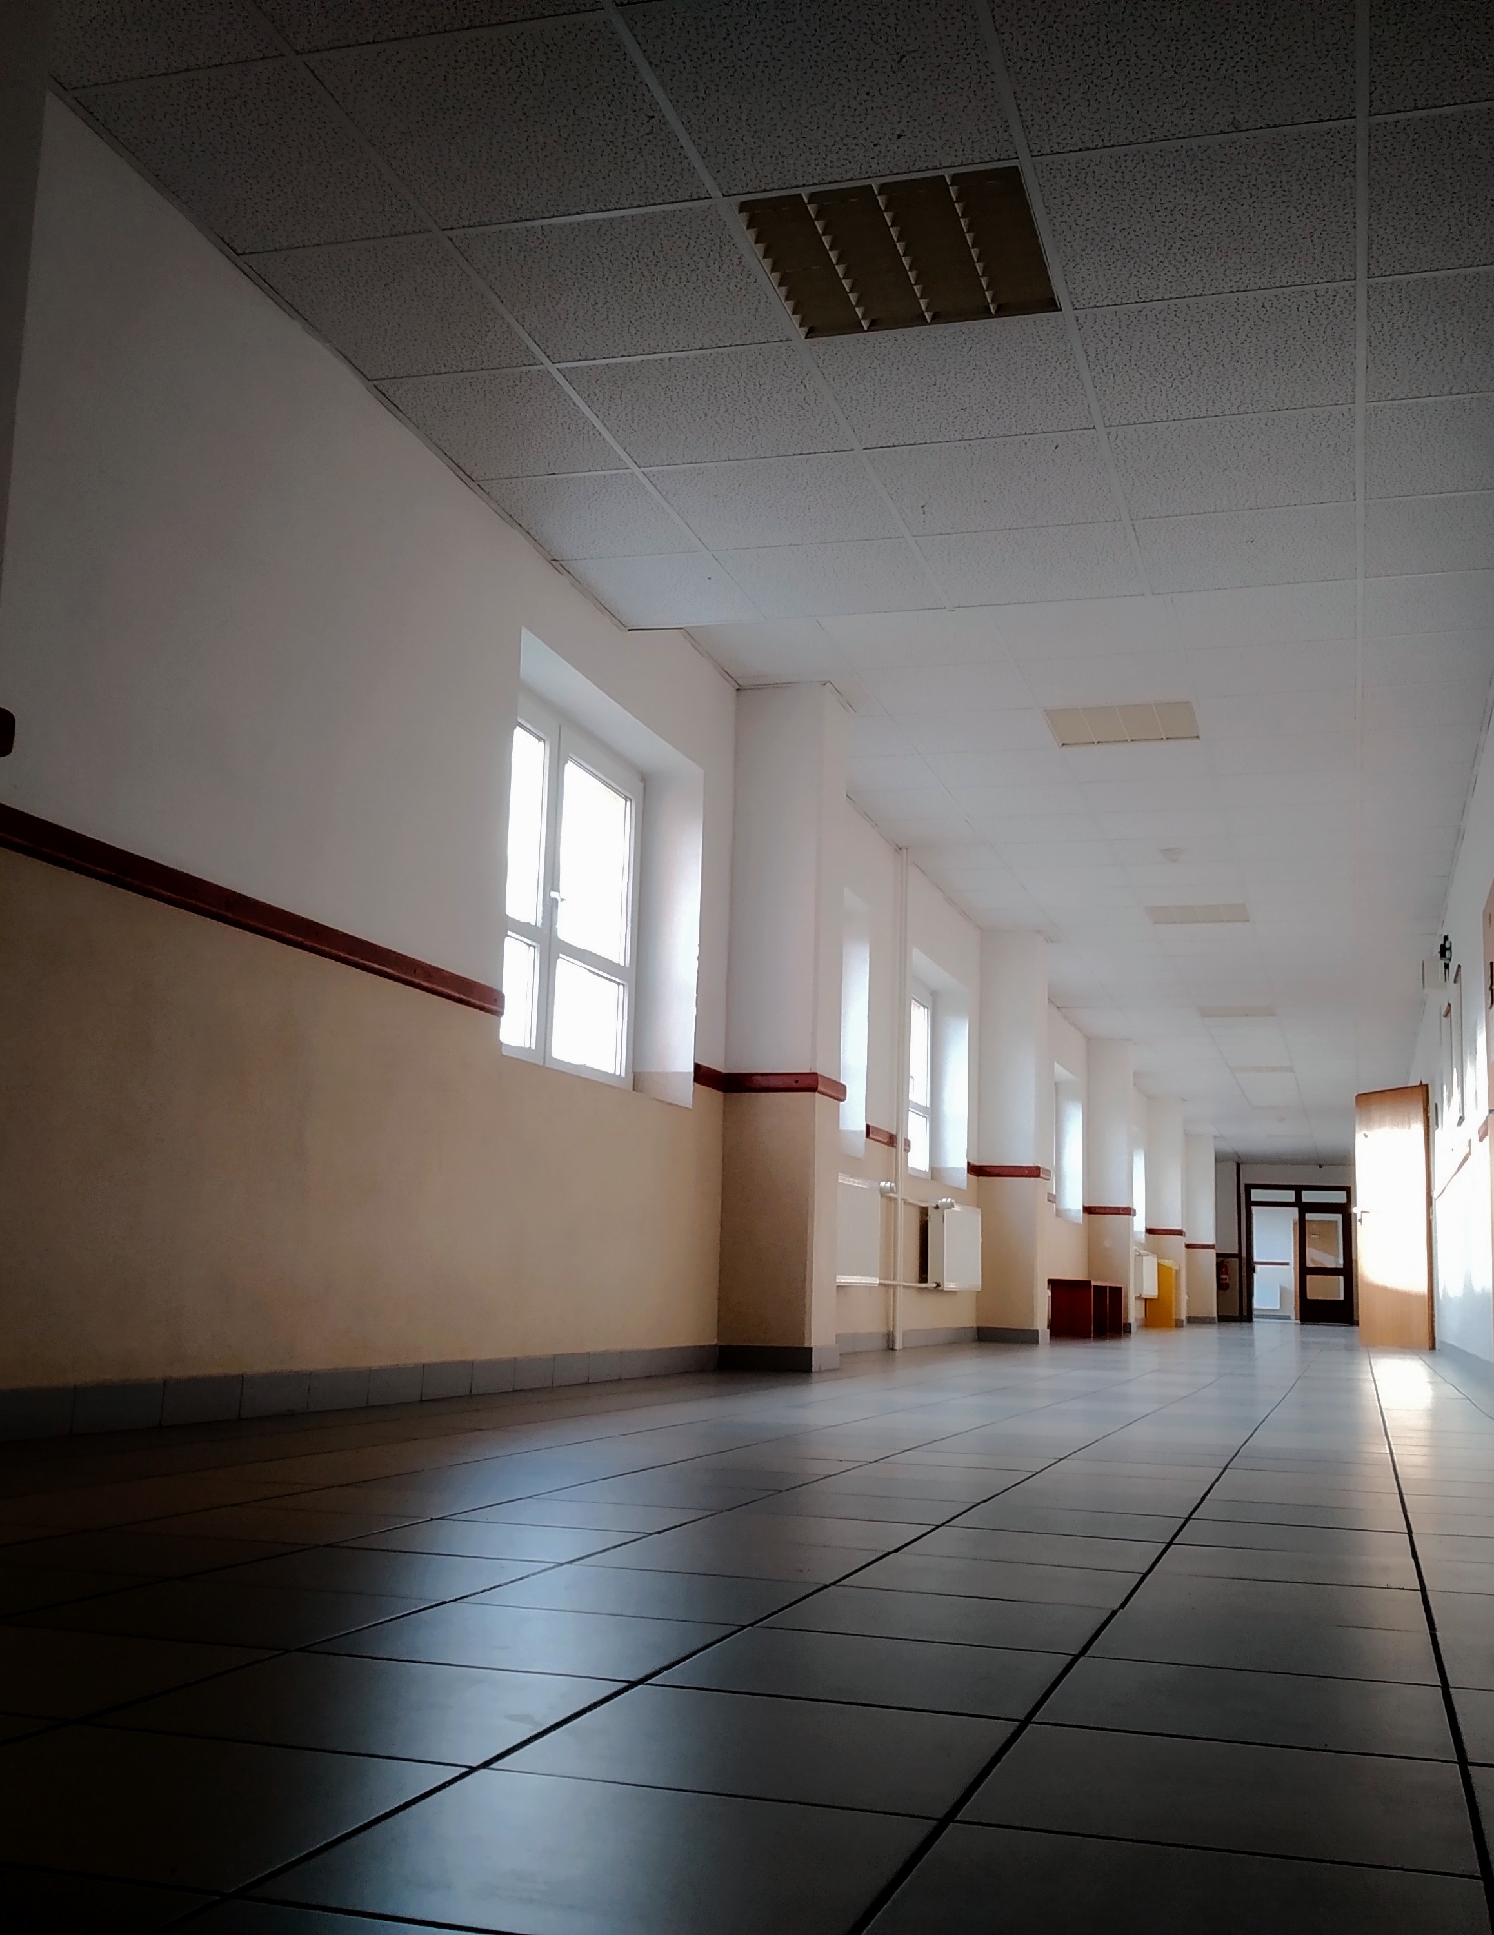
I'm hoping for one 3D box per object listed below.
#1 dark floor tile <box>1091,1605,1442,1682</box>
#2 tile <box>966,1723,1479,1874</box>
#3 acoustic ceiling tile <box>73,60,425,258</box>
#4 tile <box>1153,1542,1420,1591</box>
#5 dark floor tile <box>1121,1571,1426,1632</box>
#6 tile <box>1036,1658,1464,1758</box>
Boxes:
[{"bbox_3d":[0.476,0.628,1.786,0.298,0.010,0.295,-1,-10,17],"label":"dark floor tile"},{"bbox_3d":[0.300,0.523,1.218,0.293,0.010,0.285,-1,-10,17],"label":"tile"},{"bbox_3d":[-0.960,-1.602,3.885,0.460,0.016,0.600,-1,-10,17],"label":"acoustic ceiling tile"},{"bbox_3d":[0.638,0.713,2.294,0.293,0.010,0.285,-1,-10,17],"label":"tile"},{"bbox_3d":[0.562,0.675,2.057,0.298,0.010,0.293,-1,-10,17],"label":"dark floor tile"},{"bbox_3d":[0.384,0.570,1.487,0.293,0.010,0.285,-1,-10,17],"label":"tile"}]

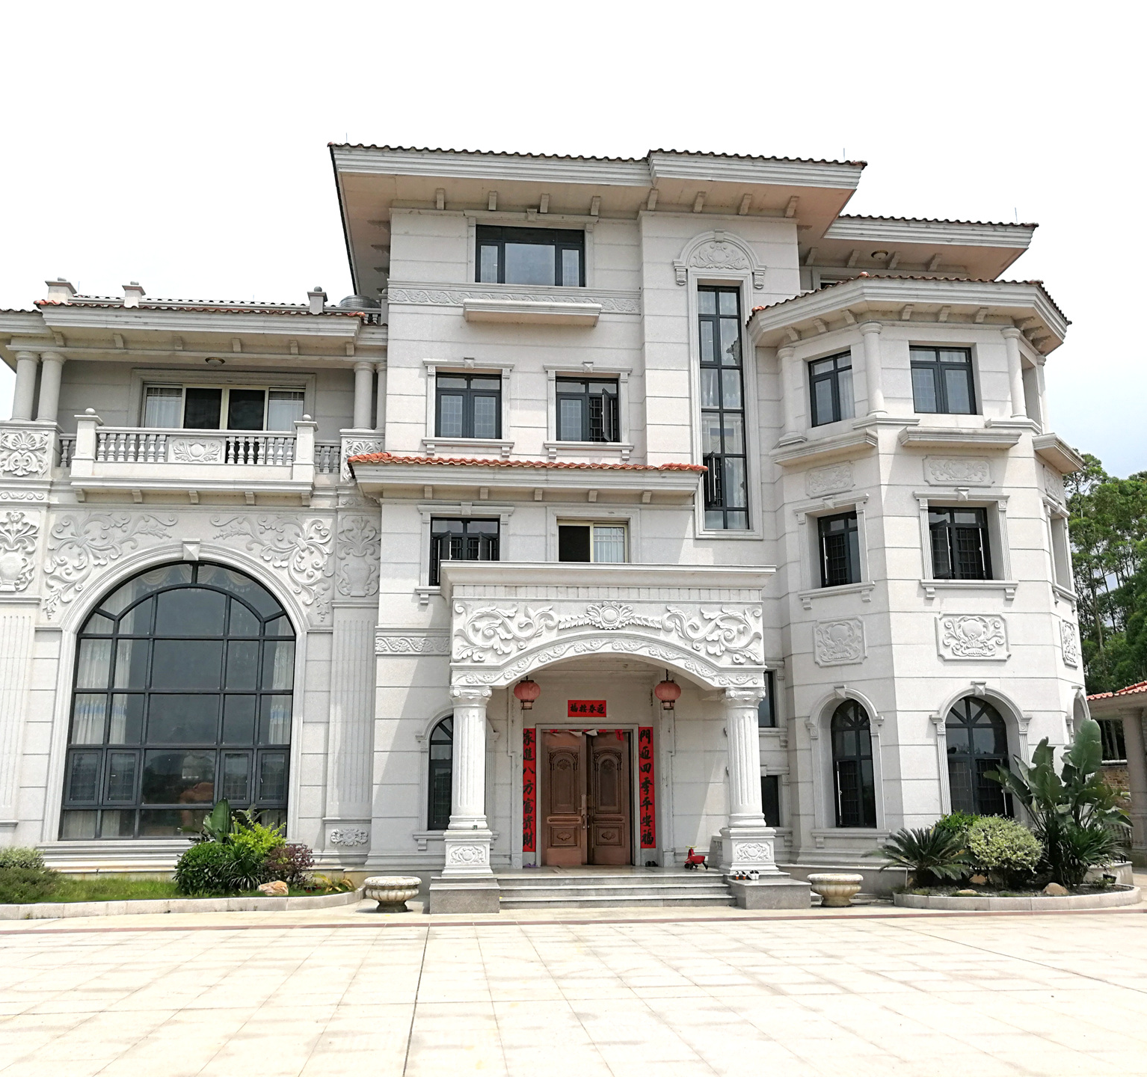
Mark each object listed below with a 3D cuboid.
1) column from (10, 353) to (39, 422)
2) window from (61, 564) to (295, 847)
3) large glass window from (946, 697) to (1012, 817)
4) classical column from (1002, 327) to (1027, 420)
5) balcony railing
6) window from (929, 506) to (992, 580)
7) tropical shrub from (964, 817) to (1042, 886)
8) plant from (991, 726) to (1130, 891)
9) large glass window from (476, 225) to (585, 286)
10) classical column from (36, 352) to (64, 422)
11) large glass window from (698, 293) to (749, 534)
[{"bbox_3d":[-11.137,-3.038,22.707,0.420,1.500,0.420,1,-14,-6],"label":"column"},{"bbox_3d":[-7.575,3.088,21.807,4.190,5.300,0.200,1,-13,-6],"label":"window"},{"bbox_3d":[7.498,4.149,20.954,1.370,2.360,0.160,1,-13,-6],"label":"large glass window"},{"bbox_3d":[8.665,-3.166,21.869,0.360,1.860,0.360,1,-14,-6],"label":"classical column"},{"bbox_3d":[-7.613,-1.859,22.625,3.930,0.730,0.200,1,-13,-6],"label":"balcony railing"},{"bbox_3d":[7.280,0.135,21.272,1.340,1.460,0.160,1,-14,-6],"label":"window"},{"bbox_3d":[7.039,5.204,18.527,1.220,1.090,1.150,1,-13,-6],"label":"tropical shrub"},{"bbox_3d":[7.945,4.323,18.347,2.150,2.680,1.900,1,-14,-6],"label":"plant"},{"bbox_3d":[-0.910,-6.011,24.081,2.360,1.420,0.160,1,-14,-6],"label":"large glass window"},{"bbox_3d":[-10.829,-3.044,23.161,0.450,1.530,0.450,1,-13,-6],"label":"classical column"},{"bbox_3d":[3.183,-2.845,24.107,1.020,5.620,0.150,1,-13,-6],"label":"large glass window"}]

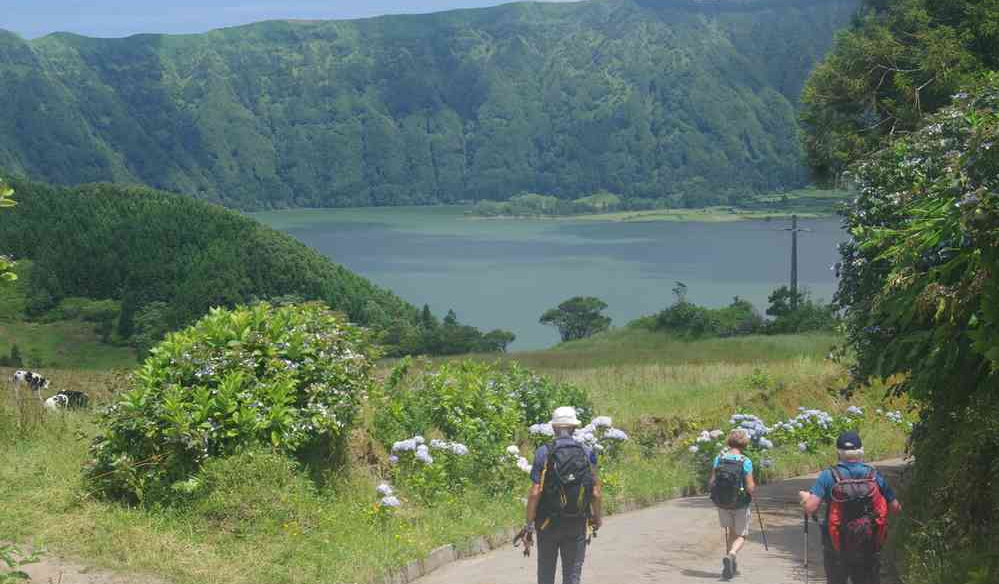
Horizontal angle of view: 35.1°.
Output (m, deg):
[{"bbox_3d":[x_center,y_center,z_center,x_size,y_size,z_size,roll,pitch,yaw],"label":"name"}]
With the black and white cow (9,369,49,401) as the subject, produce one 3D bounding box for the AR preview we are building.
[{"bbox_3d":[-21.647,4.362,73.000,2.150,1.400,0.680,-4,6,-38],"label":"black and white cow"}]

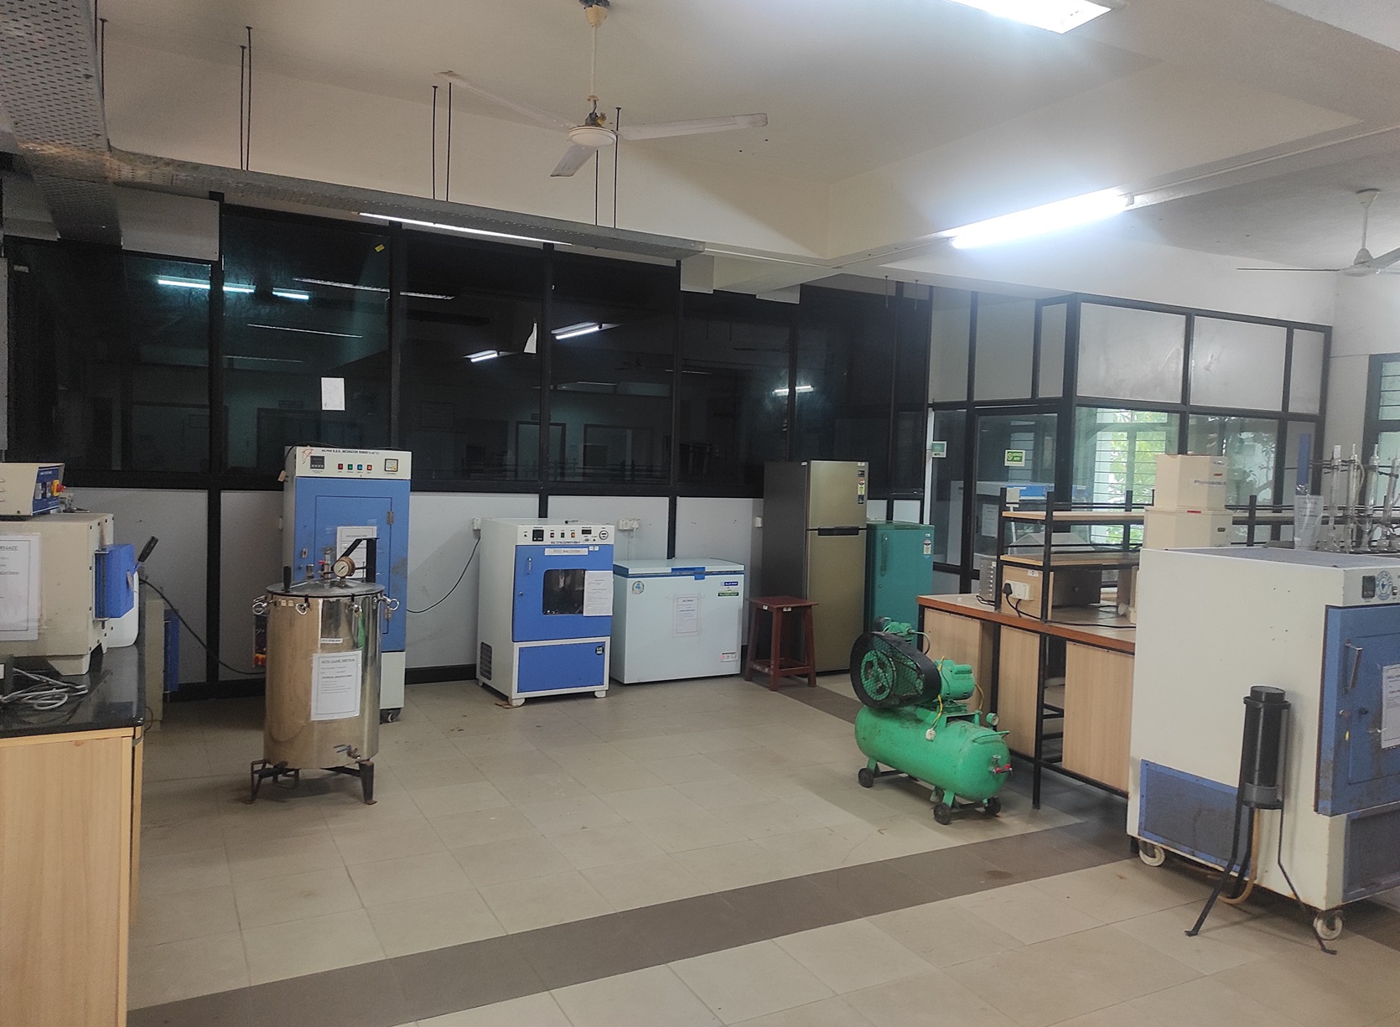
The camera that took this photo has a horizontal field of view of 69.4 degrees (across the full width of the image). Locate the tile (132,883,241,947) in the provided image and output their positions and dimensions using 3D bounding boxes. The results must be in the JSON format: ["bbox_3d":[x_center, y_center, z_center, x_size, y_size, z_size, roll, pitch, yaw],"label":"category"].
[{"bbox_3d":[-1.815,1.396,3.490,0.400,0.010,0.396,0,4,-28],"label":"tile"}]

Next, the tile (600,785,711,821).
[{"bbox_3d":[-0.230,1.374,4.778,0.400,0.010,0.400,0,3,-28],"label":"tile"}]

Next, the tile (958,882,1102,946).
[{"bbox_3d":[1.216,1.478,3.756,0.400,0.010,0.396,0,4,-28],"label":"tile"}]

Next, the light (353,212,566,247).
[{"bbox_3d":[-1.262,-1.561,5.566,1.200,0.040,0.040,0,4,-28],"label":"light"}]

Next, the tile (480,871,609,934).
[{"bbox_3d":[-0.570,1.423,3.705,0.400,0.010,0.398,0,4,-28],"label":"tile"}]

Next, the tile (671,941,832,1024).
[{"bbox_3d":[0.163,1.477,3.189,0.400,0.010,0.400,0,4,-28],"label":"tile"}]

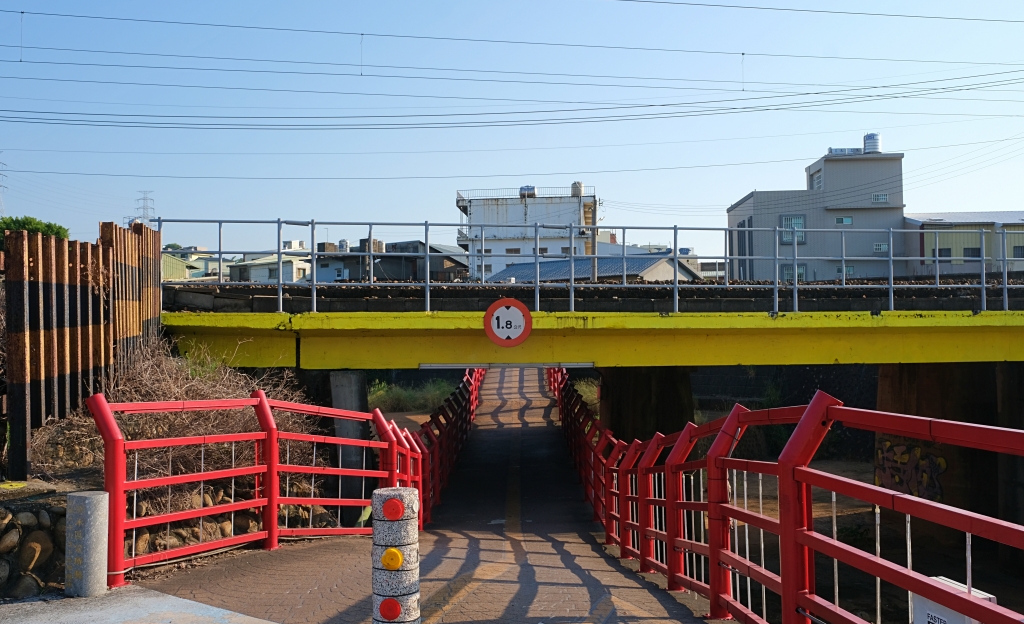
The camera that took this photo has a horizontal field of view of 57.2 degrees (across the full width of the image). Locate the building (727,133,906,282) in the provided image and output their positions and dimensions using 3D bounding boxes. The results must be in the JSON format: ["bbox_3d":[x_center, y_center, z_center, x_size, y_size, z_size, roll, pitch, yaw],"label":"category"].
[{"bbox_3d":[21.208,-5.330,66.296,9.700,12.851,8.000,-1,-3,3],"label":"building"}]

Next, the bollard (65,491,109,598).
[{"bbox_3d":[-2.655,1.447,5.868,0.240,0.606,0.240,-1,-3,12],"label":"bollard"}]

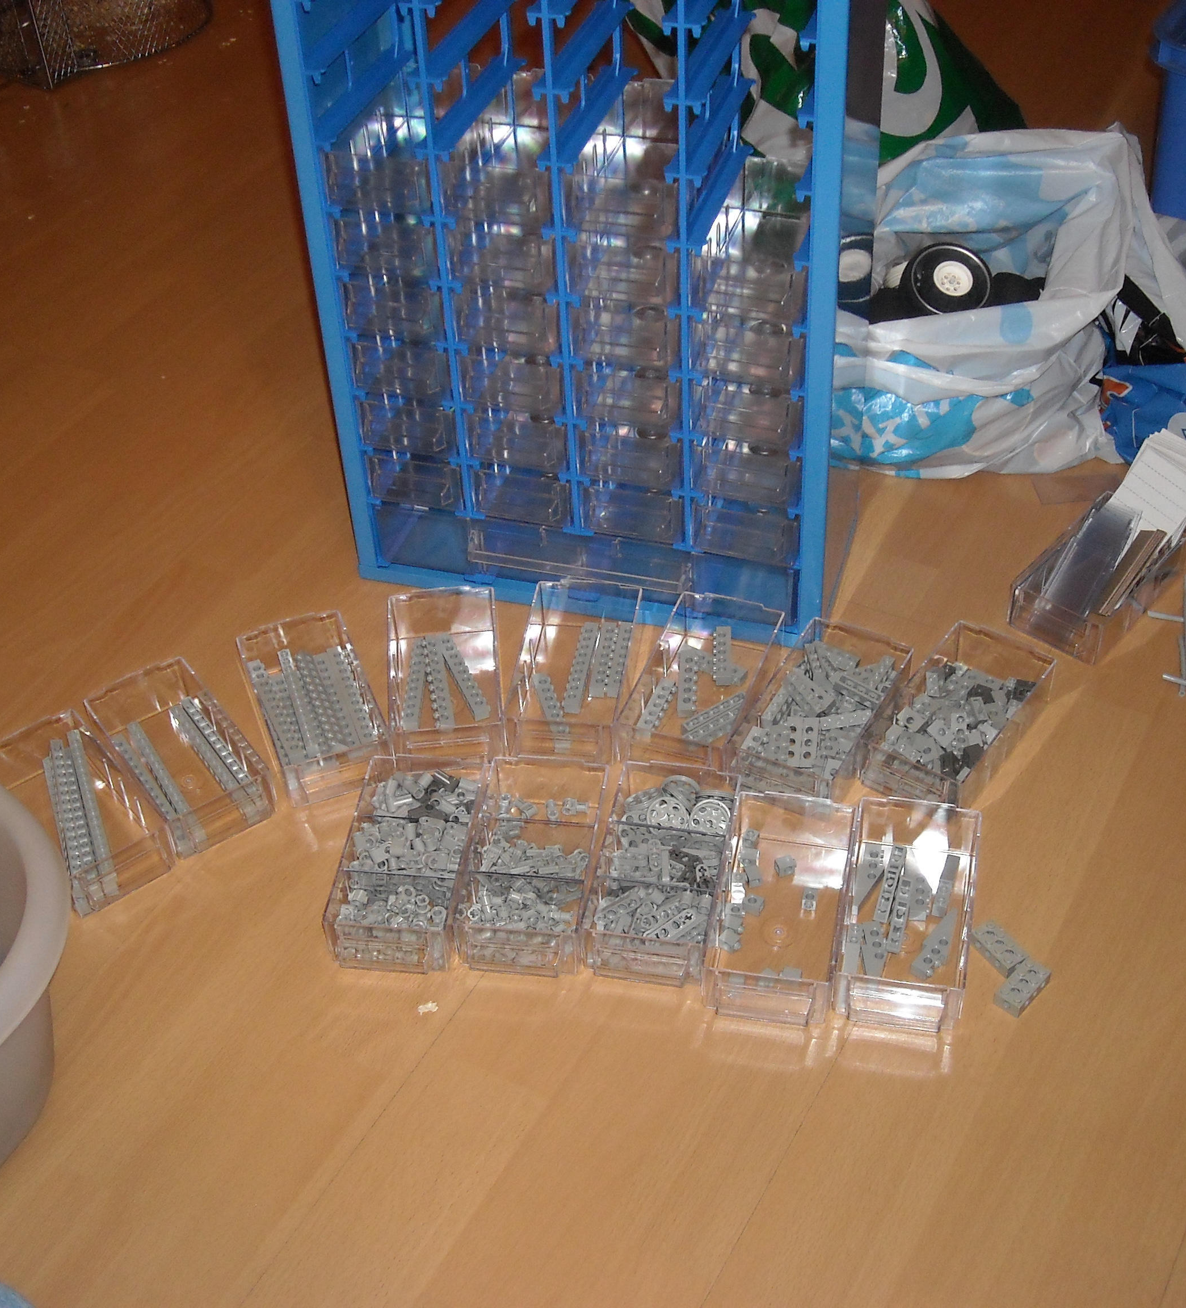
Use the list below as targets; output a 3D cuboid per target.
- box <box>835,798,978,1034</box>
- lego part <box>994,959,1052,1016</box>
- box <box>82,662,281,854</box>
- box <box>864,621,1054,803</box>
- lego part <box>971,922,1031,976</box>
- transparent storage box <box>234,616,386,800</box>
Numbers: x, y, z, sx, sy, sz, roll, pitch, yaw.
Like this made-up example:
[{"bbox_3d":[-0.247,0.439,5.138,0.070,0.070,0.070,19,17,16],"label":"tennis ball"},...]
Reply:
[{"bbox_3d":[0.174,0.142,0.972,0.067,0.034,0.130,7,44,11],"label":"box"},{"bbox_3d":[0.231,0.179,0.945,0.016,0.011,0.032,30,52,31],"label":"lego part"},{"bbox_3d":[-0.249,0.062,1.063,0.065,0.035,0.128,-26,46,-24],"label":"box"},{"bbox_3d":[0.223,0.041,1.079,0.067,0.034,0.130,25,50,27],"label":"box"},{"bbox_3d":[0.219,0.157,0.947,0.016,0.008,0.032,-24,45,-22],"label":"lego part"},{"bbox_3d":[-0.172,0.034,1.091,0.065,0.035,0.128,-15,43,-14],"label":"transparent storage box"}]

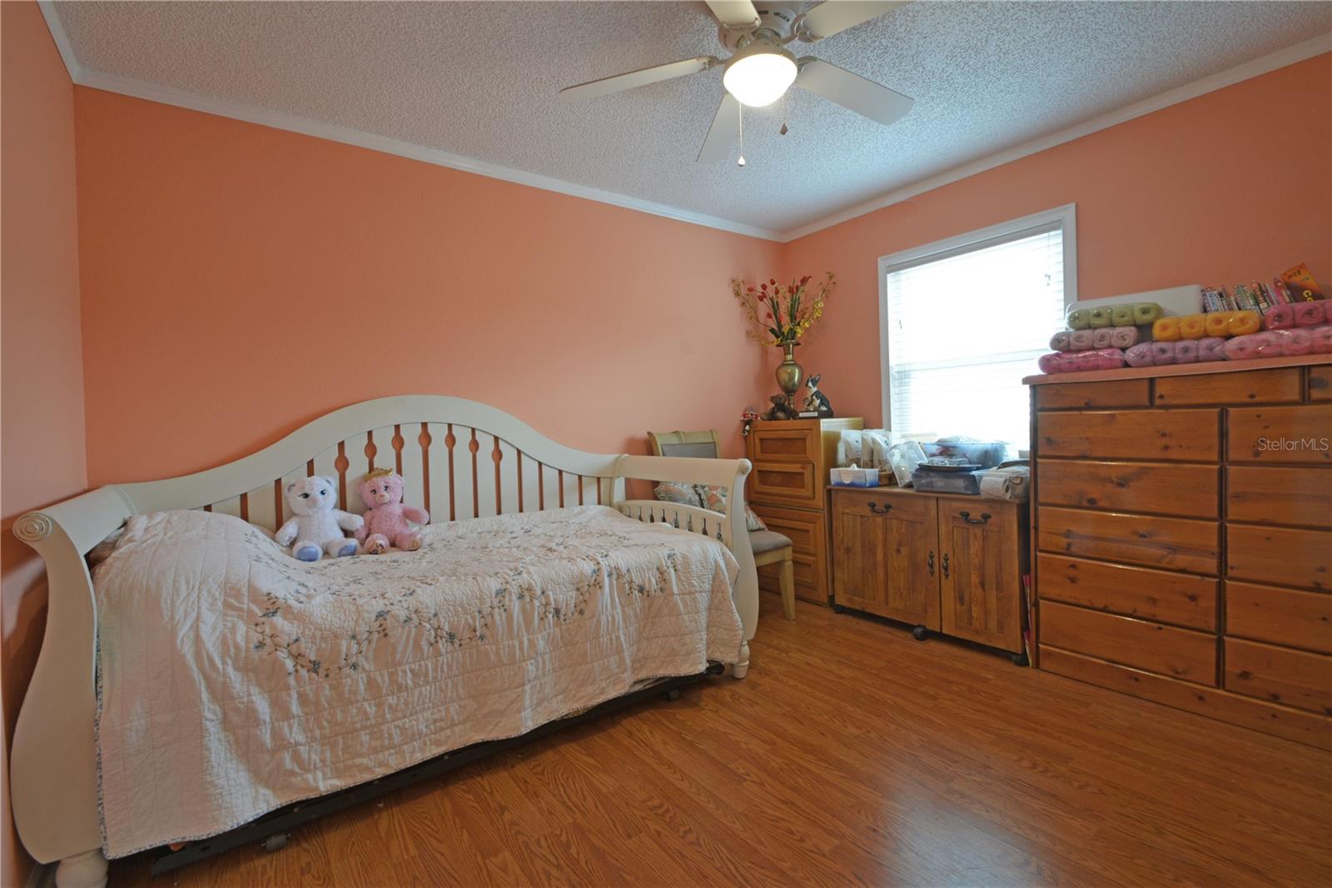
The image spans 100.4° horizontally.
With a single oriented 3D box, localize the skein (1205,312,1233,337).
[{"bbox_3d":[1.995,-0.428,2.003,0.140,0.083,0.067,-3,2,-36],"label":"skein"}]

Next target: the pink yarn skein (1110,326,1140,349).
[{"bbox_3d":[1.805,-0.420,2.193,0.125,0.090,0.081,-4,3,-37],"label":"pink yarn skein"}]

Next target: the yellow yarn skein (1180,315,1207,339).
[{"bbox_3d":[1.956,-0.431,2.056,0.140,0.086,0.067,-3,2,-36],"label":"yellow yarn skein"}]

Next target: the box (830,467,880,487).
[{"bbox_3d":[1.074,0.190,3.157,0.125,0.102,0.225,-4,3,-37],"label":"box"}]

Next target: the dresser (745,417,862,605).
[{"bbox_3d":[0.922,0.399,3.647,0.430,1.105,0.610,-4,3,-37],"label":"dresser"}]

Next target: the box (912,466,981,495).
[{"bbox_3d":[1.430,0.185,2.779,0.210,0.115,0.300,-4,3,-37],"label":"box"}]

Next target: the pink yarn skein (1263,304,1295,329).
[{"bbox_3d":[2.082,-0.430,1.884,0.140,0.080,0.069,-3,2,-36],"label":"pink yarn skein"}]

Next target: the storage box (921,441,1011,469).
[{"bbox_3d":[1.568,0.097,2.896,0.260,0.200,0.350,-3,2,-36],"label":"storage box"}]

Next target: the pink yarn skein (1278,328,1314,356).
[{"bbox_3d":[2.083,-0.337,1.834,0.125,0.085,0.077,-4,3,-37],"label":"pink yarn skein"}]

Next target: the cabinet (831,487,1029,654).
[{"bbox_3d":[1.441,0.599,2.941,0.494,0.725,1.008,-4,3,-37],"label":"cabinet"}]

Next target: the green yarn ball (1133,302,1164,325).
[{"bbox_3d":[1.877,-0.505,2.158,0.140,0.080,0.072,-3,2,-36],"label":"green yarn ball"}]

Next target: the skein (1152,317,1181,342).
[{"bbox_3d":[1.911,-0.436,2.116,0.140,0.087,0.067,-3,2,-36],"label":"skein"}]

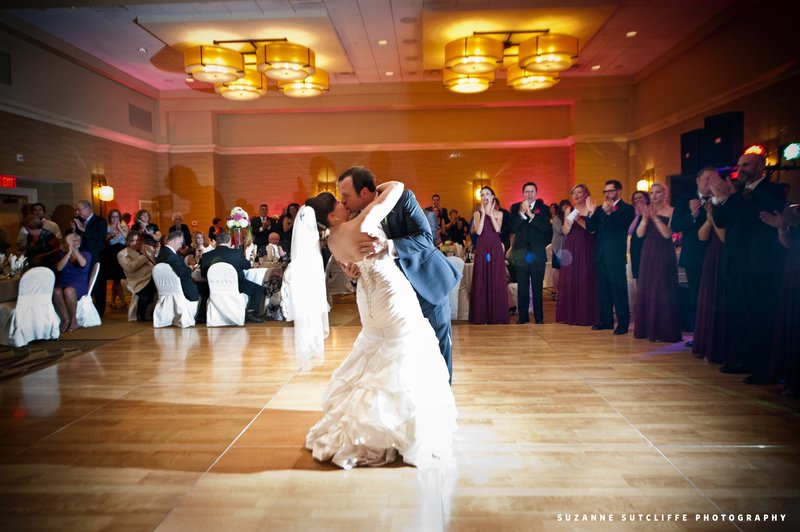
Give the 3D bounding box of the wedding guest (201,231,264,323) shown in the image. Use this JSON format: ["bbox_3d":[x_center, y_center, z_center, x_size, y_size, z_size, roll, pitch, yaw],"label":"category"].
[{"bbox_3d":[-2.296,0.131,7.350,0.620,1.270,0.800,3,6,39],"label":"wedding guest"}]

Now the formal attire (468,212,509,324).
[{"bbox_3d":[1.136,0.033,6.840,0.500,1.400,0.420,0,5,17],"label":"formal attire"}]

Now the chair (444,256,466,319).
[{"bbox_3d":[0.652,0.282,7.369,0.450,0.865,0.540,-2,4,-7],"label":"chair"}]

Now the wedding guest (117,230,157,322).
[{"bbox_3d":[-3.729,0.135,7.600,0.700,1.280,0.520,0,5,17],"label":"wedding guest"}]

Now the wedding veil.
[{"bbox_3d":[-0.535,0.112,3.050,0.240,0.950,0.330,-3,5,-23],"label":"wedding veil"}]

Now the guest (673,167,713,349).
[{"bbox_3d":[3.089,-0.103,5.572,0.460,1.810,0.560,-4,5,-37],"label":"guest"}]

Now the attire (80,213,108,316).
[{"bbox_3d":[-4.543,0.007,7.950,0.420,1.510,0.500,-5,6,-41],"label":"attire"}]

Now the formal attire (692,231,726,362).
[{"bbox_3d":[2.952,0.178,4.896,0.460,1.360,0.500,-4,5,-37],"label":"formal attire"}]

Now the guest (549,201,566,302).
[{"bbox_3d":[2.619,-0.263,8.750,0.480,1.640,0.400,1,5,29],"label":"guest"}]

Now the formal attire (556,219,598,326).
[{"bbox_3d":[2.259,0.046,6.811,0.520,1.360,0.480,2,5,35],"label":"formal attire"}]

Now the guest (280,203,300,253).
[{"bbox_3d":[-1.731,-0.192,8.820,0.450,1.677,0.360,-3,5,-25],"label":"guest"}]

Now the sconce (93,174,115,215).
[{"bbox_3d":[-6.699,-1.587,12.000,0.330,0.950,0.420,-1,4,3],"label":"sconce"}]

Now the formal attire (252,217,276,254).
[{"bbox_3d":[-2.695,-0.222,10.600,0.540,1.480,0.360,-2,5,-12],"label":"formal attire"}]

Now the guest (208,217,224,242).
[{"bbox_3d":[-4.743,-0.473,13.834,0.460,1.600,0.360,-4,5,-30],"label":"guest"}]

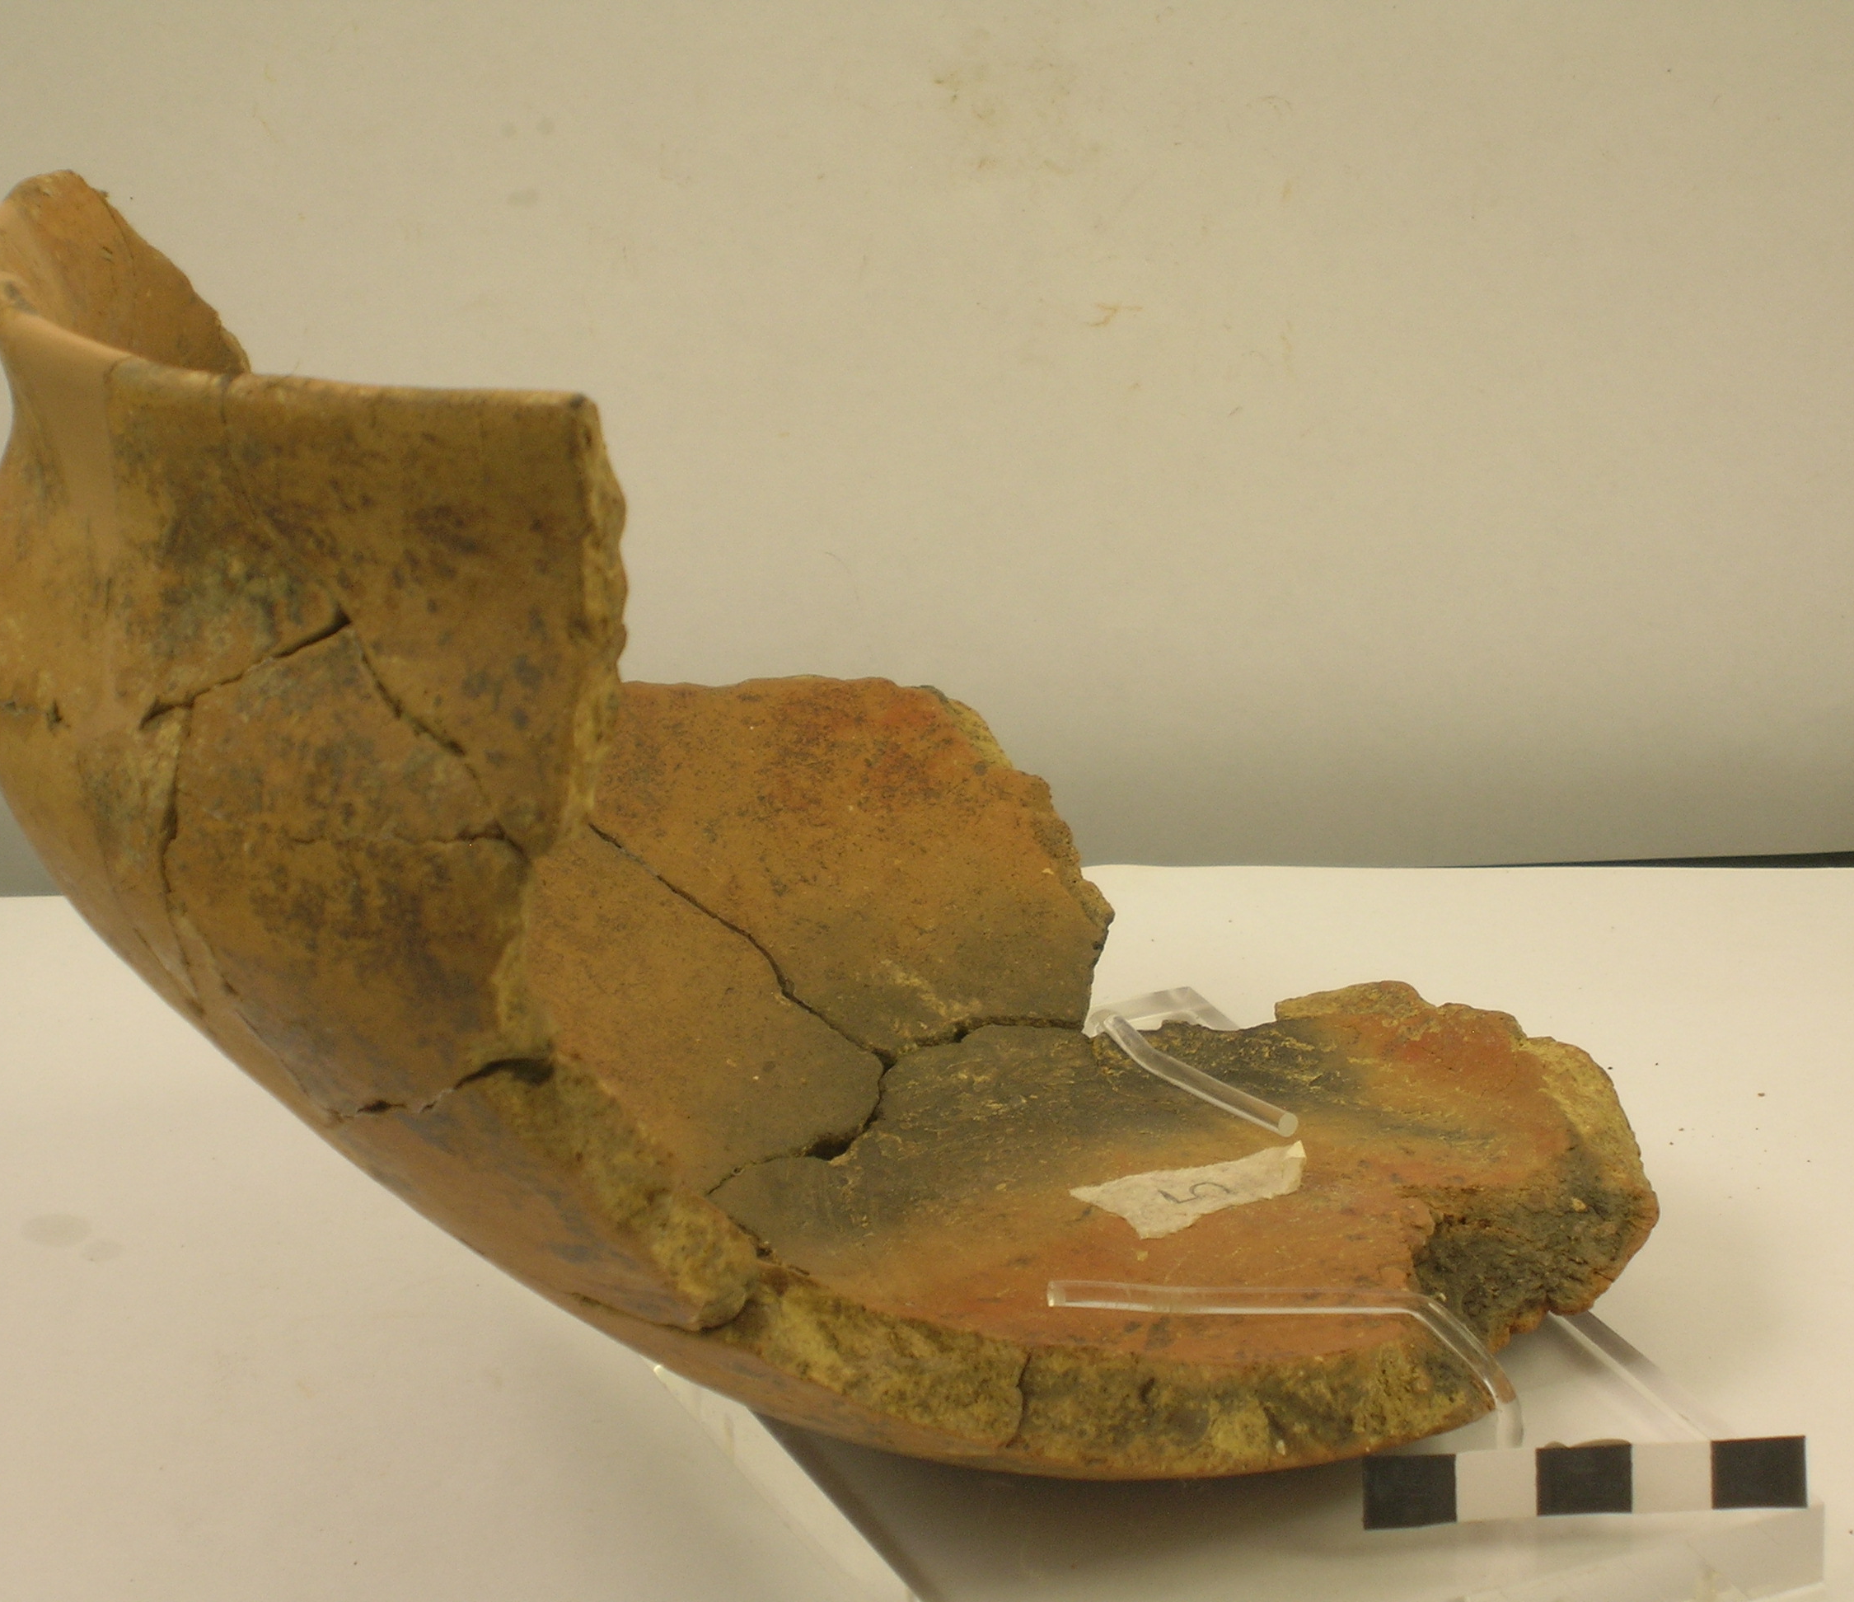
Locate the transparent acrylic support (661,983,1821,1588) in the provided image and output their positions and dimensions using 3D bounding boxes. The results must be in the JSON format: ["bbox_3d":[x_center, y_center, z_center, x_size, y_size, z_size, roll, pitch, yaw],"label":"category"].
[{"bbox_3d":[0.023,0.053,0.737,0.099,0.038,0.166,-12,23,-20],"label":"transparent acrylic support"}]

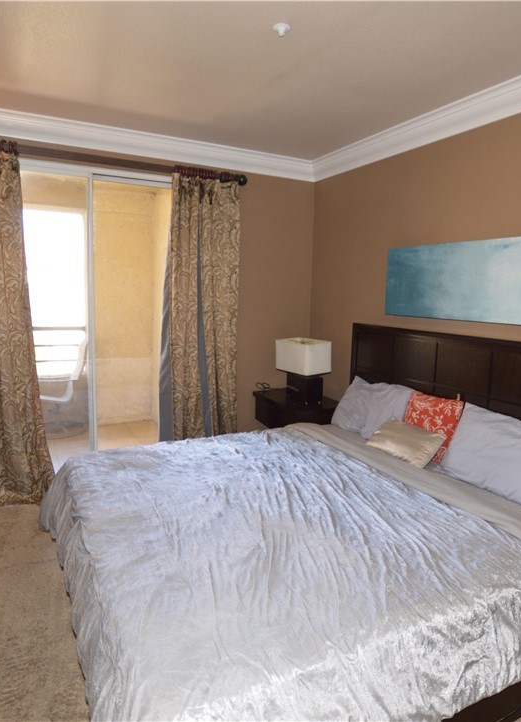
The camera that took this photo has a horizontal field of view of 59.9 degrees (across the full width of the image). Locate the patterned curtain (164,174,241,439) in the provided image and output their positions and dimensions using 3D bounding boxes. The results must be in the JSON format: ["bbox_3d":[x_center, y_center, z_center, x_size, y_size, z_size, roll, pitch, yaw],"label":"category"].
[{"bbox_3d":[-0.447,-0.169,3.443,0.603,2.313,0.130,-2,9,-24],"label":"patterned curtain"}]

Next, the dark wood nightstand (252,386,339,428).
[{"bbox_3d":[0.279,0.646,3.648,0.460,0.680,0.630,-3,10,-29],"label":"dark wood nightstand"}]

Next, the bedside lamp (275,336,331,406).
[{"bbox_3d":[0.333,0.076,3.530,0.225,0.475,0.420,-4,10,-32],"label":"bedside lamp"}]

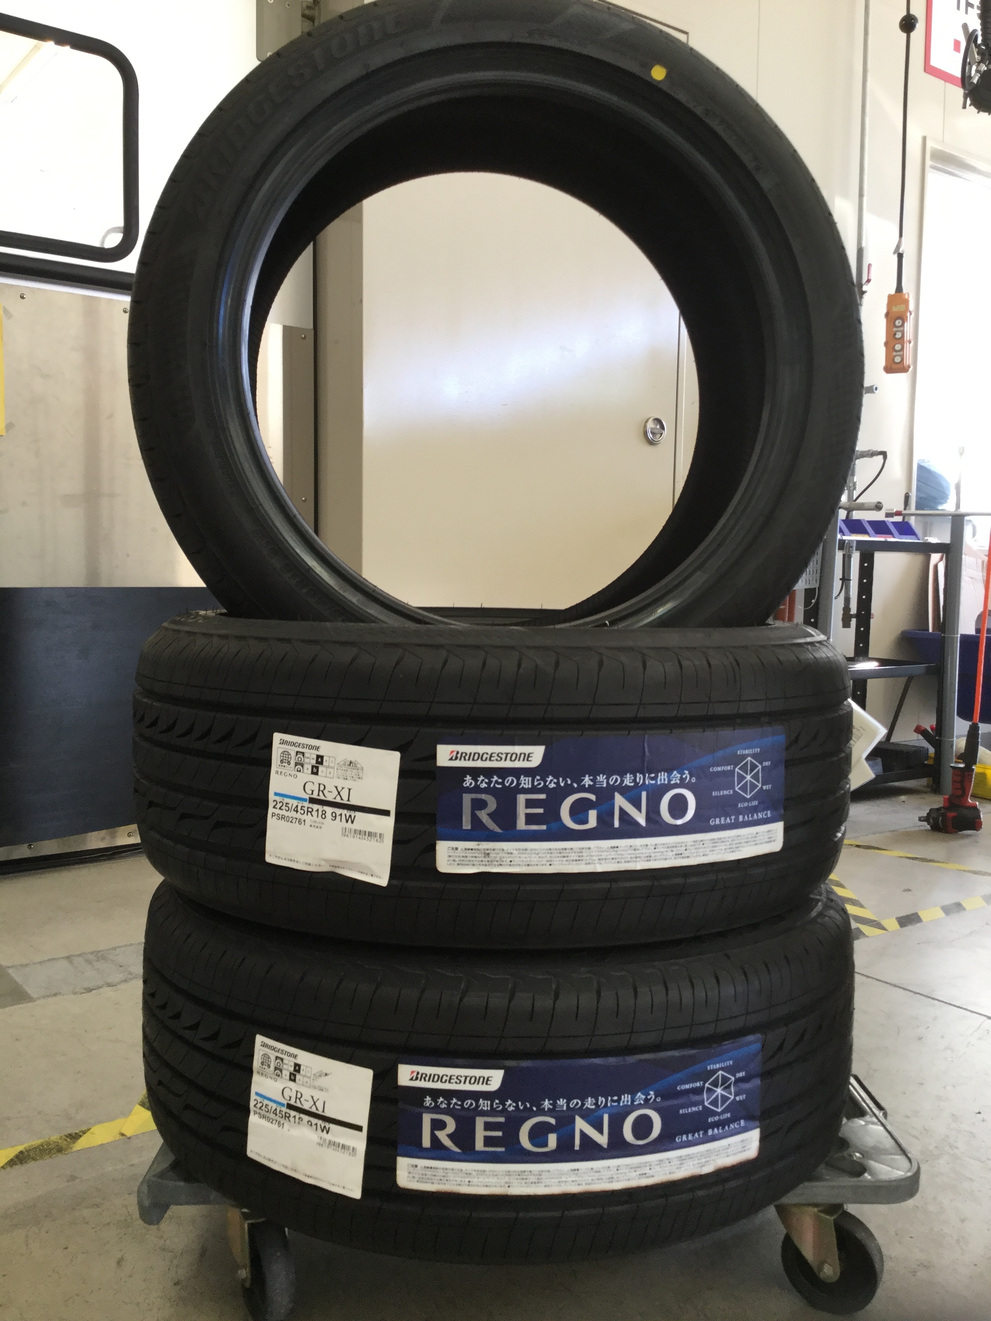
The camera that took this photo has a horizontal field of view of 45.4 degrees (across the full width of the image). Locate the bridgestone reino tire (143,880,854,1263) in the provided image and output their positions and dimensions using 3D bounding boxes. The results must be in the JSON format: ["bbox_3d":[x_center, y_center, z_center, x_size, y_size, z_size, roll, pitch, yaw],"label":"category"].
[{"bbox_3d":[0.003,0.307,1.143,0.660,0.228,0.660,1,4,0],"label":"bridgestone reino tire"}]

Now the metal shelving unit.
[{"bbox_3d":[1.010,-0.005,3.438,0.650,0.820,0.300,-2,5,-34],"label":"metal shelving unit"}]

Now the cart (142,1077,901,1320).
[{"bbox_3d":[0.039,0.490,1.214,0.670,0.155,0.460,1,4,-1],"label":"cart"}]

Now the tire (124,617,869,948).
[{"bbox_3d":[-0.003,0.075,1.133,0.660,0.228,0.660,1,4,0],"label":"tire"}]

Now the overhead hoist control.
[{"bbox_3d":[1.028,-0.835,3.020,0.066,0.198,0.052,3,5,27],"label":"overhead hoist control"}]

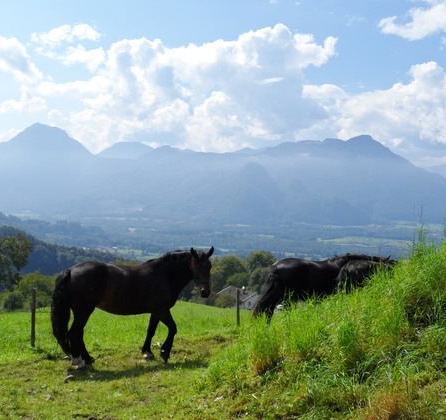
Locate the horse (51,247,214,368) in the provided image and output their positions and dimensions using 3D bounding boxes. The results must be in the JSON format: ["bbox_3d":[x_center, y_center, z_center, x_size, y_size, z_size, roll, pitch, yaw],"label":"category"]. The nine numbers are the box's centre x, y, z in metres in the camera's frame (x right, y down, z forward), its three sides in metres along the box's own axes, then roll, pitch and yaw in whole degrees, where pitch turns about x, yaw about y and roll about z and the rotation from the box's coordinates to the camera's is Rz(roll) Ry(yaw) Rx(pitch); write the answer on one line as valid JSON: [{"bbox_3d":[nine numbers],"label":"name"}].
[{"bbox_3d":[-1.350,1.435,9.950,2.380,1.740,0.650,0,1,-16],"label":"horse"}]

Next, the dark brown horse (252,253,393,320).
[{"bbox_3d":[1.840,1.580,12.200,2.700,1.620,0.650,0,1,-15],"label":"dark brown horse"}]

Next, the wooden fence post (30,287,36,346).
[{"bbox_3d":[-3.500,1.977,12.200,0.090,1.070,0.090,0,1,0],"label":"wooden fence post"}]

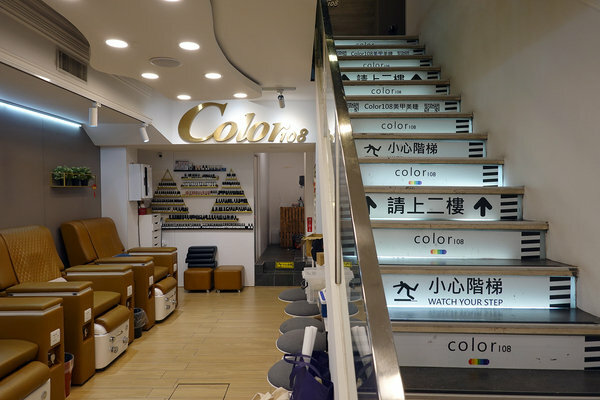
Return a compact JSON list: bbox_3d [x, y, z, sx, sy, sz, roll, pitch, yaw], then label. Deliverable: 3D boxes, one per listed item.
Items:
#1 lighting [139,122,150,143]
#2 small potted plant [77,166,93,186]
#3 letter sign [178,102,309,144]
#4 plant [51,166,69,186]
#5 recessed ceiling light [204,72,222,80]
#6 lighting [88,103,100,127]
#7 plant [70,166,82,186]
[{"bbox_3d":[-2.046,-0.889,5.270,0.110,0.260,0.120,0,1,1],"label":"lighting"},{"bbox_3d":[-2.932,-0.320,5.450,0.170,0.260,0.170,0,1,1],"label":"small potted plant"},{"bbox_3d":[-0.776,-1.065,5.520,1.800,0.560,0.070,0,1,1],"label":"letter sign"},{"bbox_3d":[-2.970,-0.293,4.950,0.170,0.250,0.170,0,1,1],"label":"plant"},{"bbox_3d":[-0.837,-1.195,3.870,0.165,0.030,0.165,0,1,1],"label":"recessed ceiling light"},{"bbox_3d":[-2.104,-0.872,4.100,0.110,0.250,0.110,0,1,1],"label":"lighting"},{"bbox_3d":[-2.933,-0.308,5.250,0.160,0.250,0.160,0,1,1],"label":"plant"}]

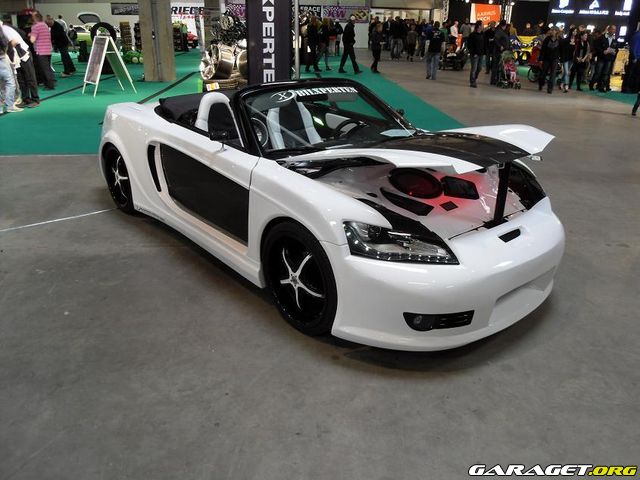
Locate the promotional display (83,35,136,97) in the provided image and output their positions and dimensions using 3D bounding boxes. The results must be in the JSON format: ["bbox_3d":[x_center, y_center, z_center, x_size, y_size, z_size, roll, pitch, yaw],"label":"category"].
[{"bbox_3d":[-4.567,-3.797,11.233,0.930,1.200,0.670,-19,31,-40],"label":"promotional display"}]

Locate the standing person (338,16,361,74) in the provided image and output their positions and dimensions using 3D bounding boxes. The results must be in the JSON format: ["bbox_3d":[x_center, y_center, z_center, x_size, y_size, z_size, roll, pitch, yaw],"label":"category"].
[{"bbox_3d":[1.089,-6.620,17.649,0.720,1.810,0.500,4,23,4],"label":"standing person"}]

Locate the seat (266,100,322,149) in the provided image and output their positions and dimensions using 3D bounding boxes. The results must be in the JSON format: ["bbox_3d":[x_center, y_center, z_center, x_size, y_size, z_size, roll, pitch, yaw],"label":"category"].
[{"bbox_3d":[-0.106,-0.770,4.249,0.500,0.880,0.760,-18,30,-38],"label":"seat"}]

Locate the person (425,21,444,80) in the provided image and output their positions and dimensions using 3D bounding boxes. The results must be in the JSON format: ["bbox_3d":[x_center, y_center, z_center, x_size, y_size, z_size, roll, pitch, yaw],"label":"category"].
[{"bbox_3d":[3.477,-5.806,15.861,0.520,1.700,0.360,6,24,9],"label":"person"}]

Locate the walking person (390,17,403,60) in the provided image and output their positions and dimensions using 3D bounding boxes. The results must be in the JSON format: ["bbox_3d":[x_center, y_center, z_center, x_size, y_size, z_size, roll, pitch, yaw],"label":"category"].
[{"bbox_3d":[3.685,-9.557,24.719,0.520,1.860,0.500,7,23,11],"label":"walking person"}]

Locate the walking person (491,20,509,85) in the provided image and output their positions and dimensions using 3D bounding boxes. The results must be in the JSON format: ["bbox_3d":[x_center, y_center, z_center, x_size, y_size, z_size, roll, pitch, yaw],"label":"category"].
[{"bbox_3d":[5.489,-5.674,15.758,0.520,1.820,0.450,-12,27,-30],"label":"walking person"}]

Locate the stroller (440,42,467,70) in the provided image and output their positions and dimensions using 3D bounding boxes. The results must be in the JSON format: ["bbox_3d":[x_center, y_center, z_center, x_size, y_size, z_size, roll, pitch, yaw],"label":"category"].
[{"bbox_3d":[5.044,-6.933,19.559,0.700,1.000,0.900,6,24,9],"label":"stroller"}]

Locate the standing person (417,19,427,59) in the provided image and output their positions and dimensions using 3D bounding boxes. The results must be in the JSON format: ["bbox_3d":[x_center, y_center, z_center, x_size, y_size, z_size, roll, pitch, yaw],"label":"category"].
[{"bbox_3d":[4.874,-9.639,24.867,0.500,1.770,0.380,-1,23,-5],"label":"standing person"}]

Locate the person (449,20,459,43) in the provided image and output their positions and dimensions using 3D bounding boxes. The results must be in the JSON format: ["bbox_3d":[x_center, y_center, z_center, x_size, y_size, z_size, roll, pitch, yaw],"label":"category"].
[{"bbox_3d":[6.345,-9.452,24.823,0.380,1.800,0.500,16,27,30],"label":"person"}]

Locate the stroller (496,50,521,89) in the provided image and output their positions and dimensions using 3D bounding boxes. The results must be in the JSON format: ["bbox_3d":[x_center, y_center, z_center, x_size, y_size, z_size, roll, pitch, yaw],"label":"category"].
[{"bbox_3d":[5.629,-5.049,15.361,0.460,1.000,0.680,-9,25,-24],"label":"stroller"}]

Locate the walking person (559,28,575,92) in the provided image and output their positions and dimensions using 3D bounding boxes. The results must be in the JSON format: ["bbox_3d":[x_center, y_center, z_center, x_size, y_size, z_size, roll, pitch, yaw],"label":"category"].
[{"bbox_3d":[6.868,-5.002,14.425,0.500,1.670,0.360,6,24,9],"label":"walking person"}]

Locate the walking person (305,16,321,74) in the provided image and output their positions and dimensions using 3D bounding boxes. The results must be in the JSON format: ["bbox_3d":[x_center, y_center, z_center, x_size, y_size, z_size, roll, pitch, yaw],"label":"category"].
[{"bbox_3d":[-0.234,-6.526,17.298,0.520,1.730,0.480,0,23,-3],"label":"walking person"}]

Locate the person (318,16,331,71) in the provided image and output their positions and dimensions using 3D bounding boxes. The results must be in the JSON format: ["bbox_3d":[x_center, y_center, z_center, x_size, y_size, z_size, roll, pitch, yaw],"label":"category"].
[{"bbox_3d":[0.190,-6.768,17.911,0.450,1.710,0.460,0,23,-3],"label":"person"}]

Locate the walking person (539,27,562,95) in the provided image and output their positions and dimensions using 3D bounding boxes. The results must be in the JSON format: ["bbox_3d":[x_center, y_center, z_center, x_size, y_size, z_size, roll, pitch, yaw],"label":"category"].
[{"bbox_3d":[6.398,-5.029,14.414,0.550,1.750,0.500,8,24,13],"label":"walking person"}]

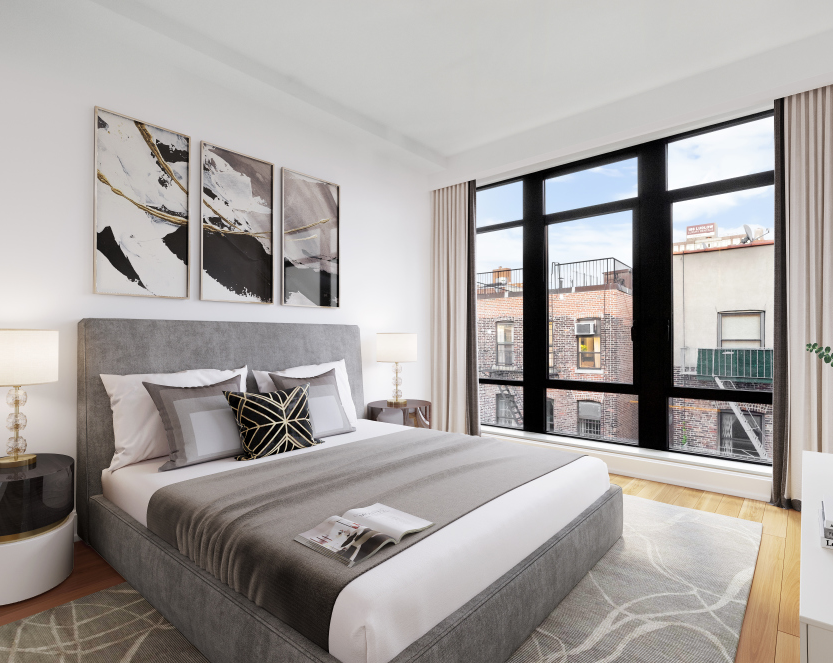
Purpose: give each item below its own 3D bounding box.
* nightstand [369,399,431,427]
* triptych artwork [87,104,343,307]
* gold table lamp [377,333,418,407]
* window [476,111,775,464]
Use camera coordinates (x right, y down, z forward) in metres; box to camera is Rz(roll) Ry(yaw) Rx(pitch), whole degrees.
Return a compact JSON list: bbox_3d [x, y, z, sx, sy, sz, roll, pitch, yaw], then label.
[{"bbox_3d":[-0.148,0.880,3.839,0.510,0.505,0.510,0,0,0],"label":"nightstand"},{"bbox_3d":[-1.197,-0.716,3.072,0.030,1.030,1.720,0,-1,40],"label":"triptych artwork"},{"bbox_3d":[-0.155,0.321,3.816,0.325,0.615,0.325,0,0,0],"label":"gold table lamp"},{"bbox_3d":[1.566,-0.289,3.872,2.600,2.490,0.120,0,-1,40],"label":"window"}]

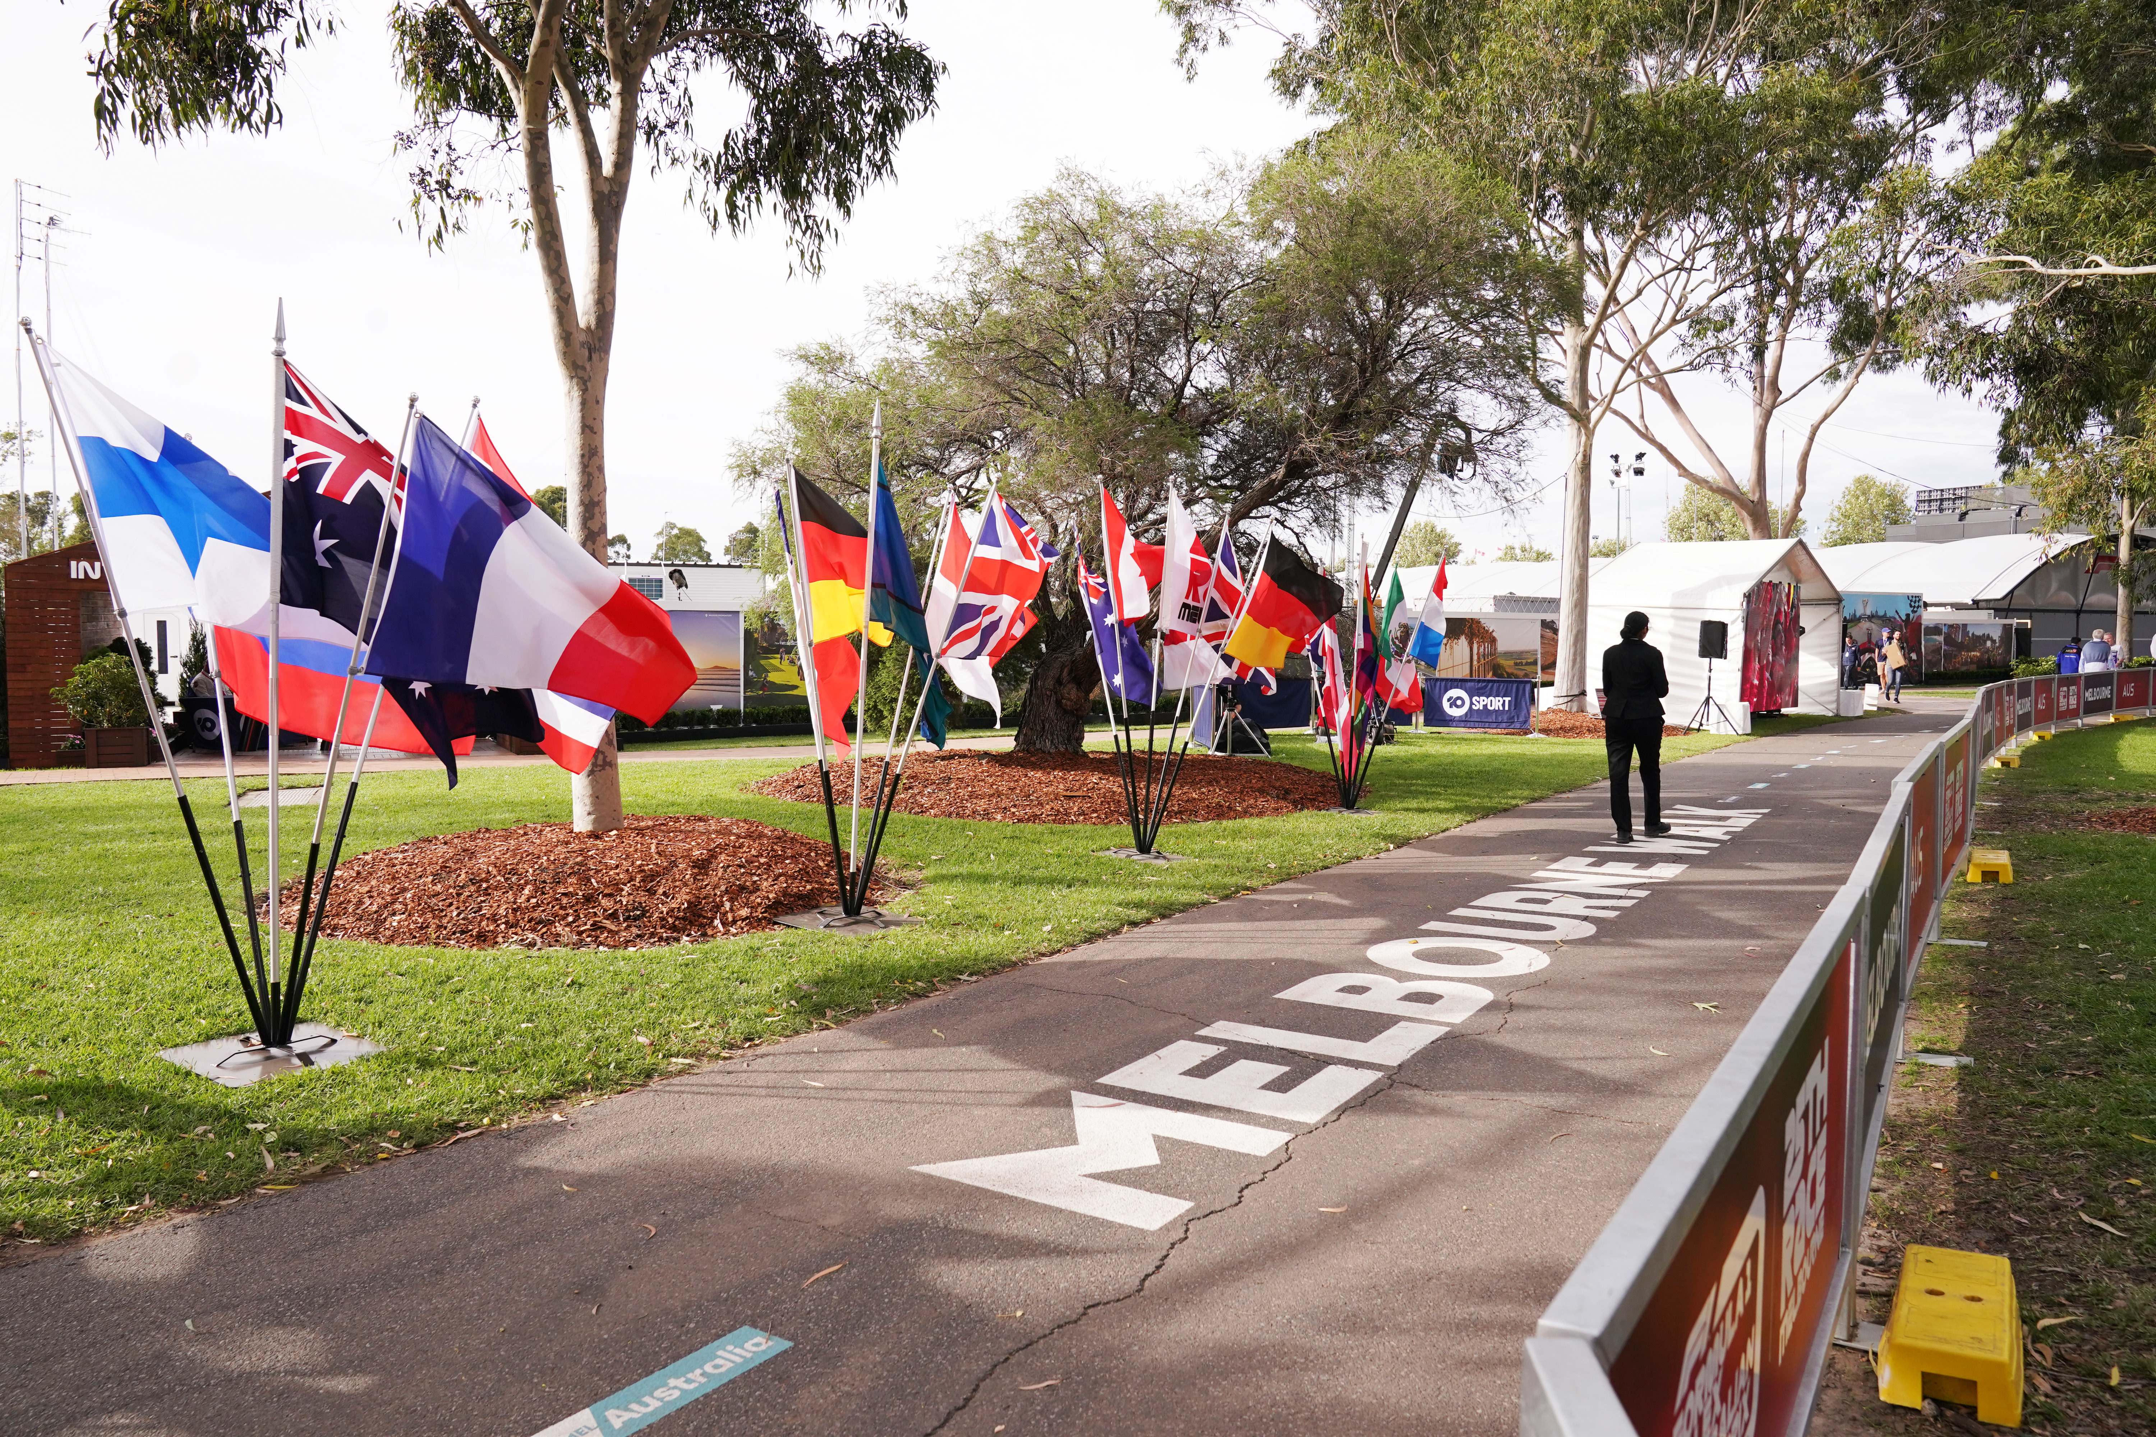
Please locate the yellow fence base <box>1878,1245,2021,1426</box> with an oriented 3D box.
[{"bbox_3d":[1.820,1.255,2.980,0.230,0.125,0.580,2,4,32],"label":"yellow fence base"}]

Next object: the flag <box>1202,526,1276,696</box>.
[{"bbox_3d":[1.164,-0.780,10.400,0.550,1.180,0.420,-1,3,-19],"label":"flag"}]

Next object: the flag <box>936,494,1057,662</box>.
[{"bbox_3d":[-0.409,-0.709,7.200,0.630,0.860,0.400,-1,3,-14],"label":"flag"}]

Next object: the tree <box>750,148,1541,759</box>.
[{"bbox_3d":[0.614,-2.744,15.174,8.400,6.450,7.600,0,3,0],"label":"tree"}]

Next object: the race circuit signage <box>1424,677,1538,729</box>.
[{"bbox_3d":[6.370,-0.239,22.790,1.700,0.790,0.060,2,3,24],"label":"race circuit signage"}]

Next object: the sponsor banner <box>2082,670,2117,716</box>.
[{"bbox_3d":[18.616,-0.445,26.200,2.350,0.700,0.040,-3,4,-45],"label":"sponsor banner"}]

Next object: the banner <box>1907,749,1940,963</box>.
[{"bbox_3d":[3.590,0.587,6.085,0.040,0.690,2.250,2,4,34],"label":"banner"}]

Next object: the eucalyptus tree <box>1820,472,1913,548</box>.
[{"bbox_3d":[43.860,-8.184,80.292,5.600,10.850,5.600,0,3,0],"label":"eucalyptus tree"}]

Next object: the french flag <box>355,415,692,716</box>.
[{"bbox_3d":[-1.960,-0.490,5.250,0.360,1.030,1.360,2,4,28],"label":"french flag"}]

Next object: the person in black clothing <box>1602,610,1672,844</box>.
[{"bbox_3d":[4.195,0.049,10.749,0.470,1.690,0.360,3,4,38],"label":"person in black clothing"}]

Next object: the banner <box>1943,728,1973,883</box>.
[{"bbox_3d":[4.941,0.451,8.051,0.040,0.680,2.300,2,4,34],"label":"banner"}]

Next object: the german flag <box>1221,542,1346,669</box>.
[{"bbox_3d":[1.465,-0.810,10.310,0.350,0.970,1.330,2,4,28],"label":"german flag"}]

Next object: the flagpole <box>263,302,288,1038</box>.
[{"bbox_3d":[-2.877,-0.153,5.171,0.050,2.672,0.050,2,3,0],"label":"flagpole"}]

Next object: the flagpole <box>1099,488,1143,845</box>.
[{"bbox_3d":[0.305,-0.356,9.884,0.035,2.570,0.035,-7,3,0],"label":"flagpole"}]

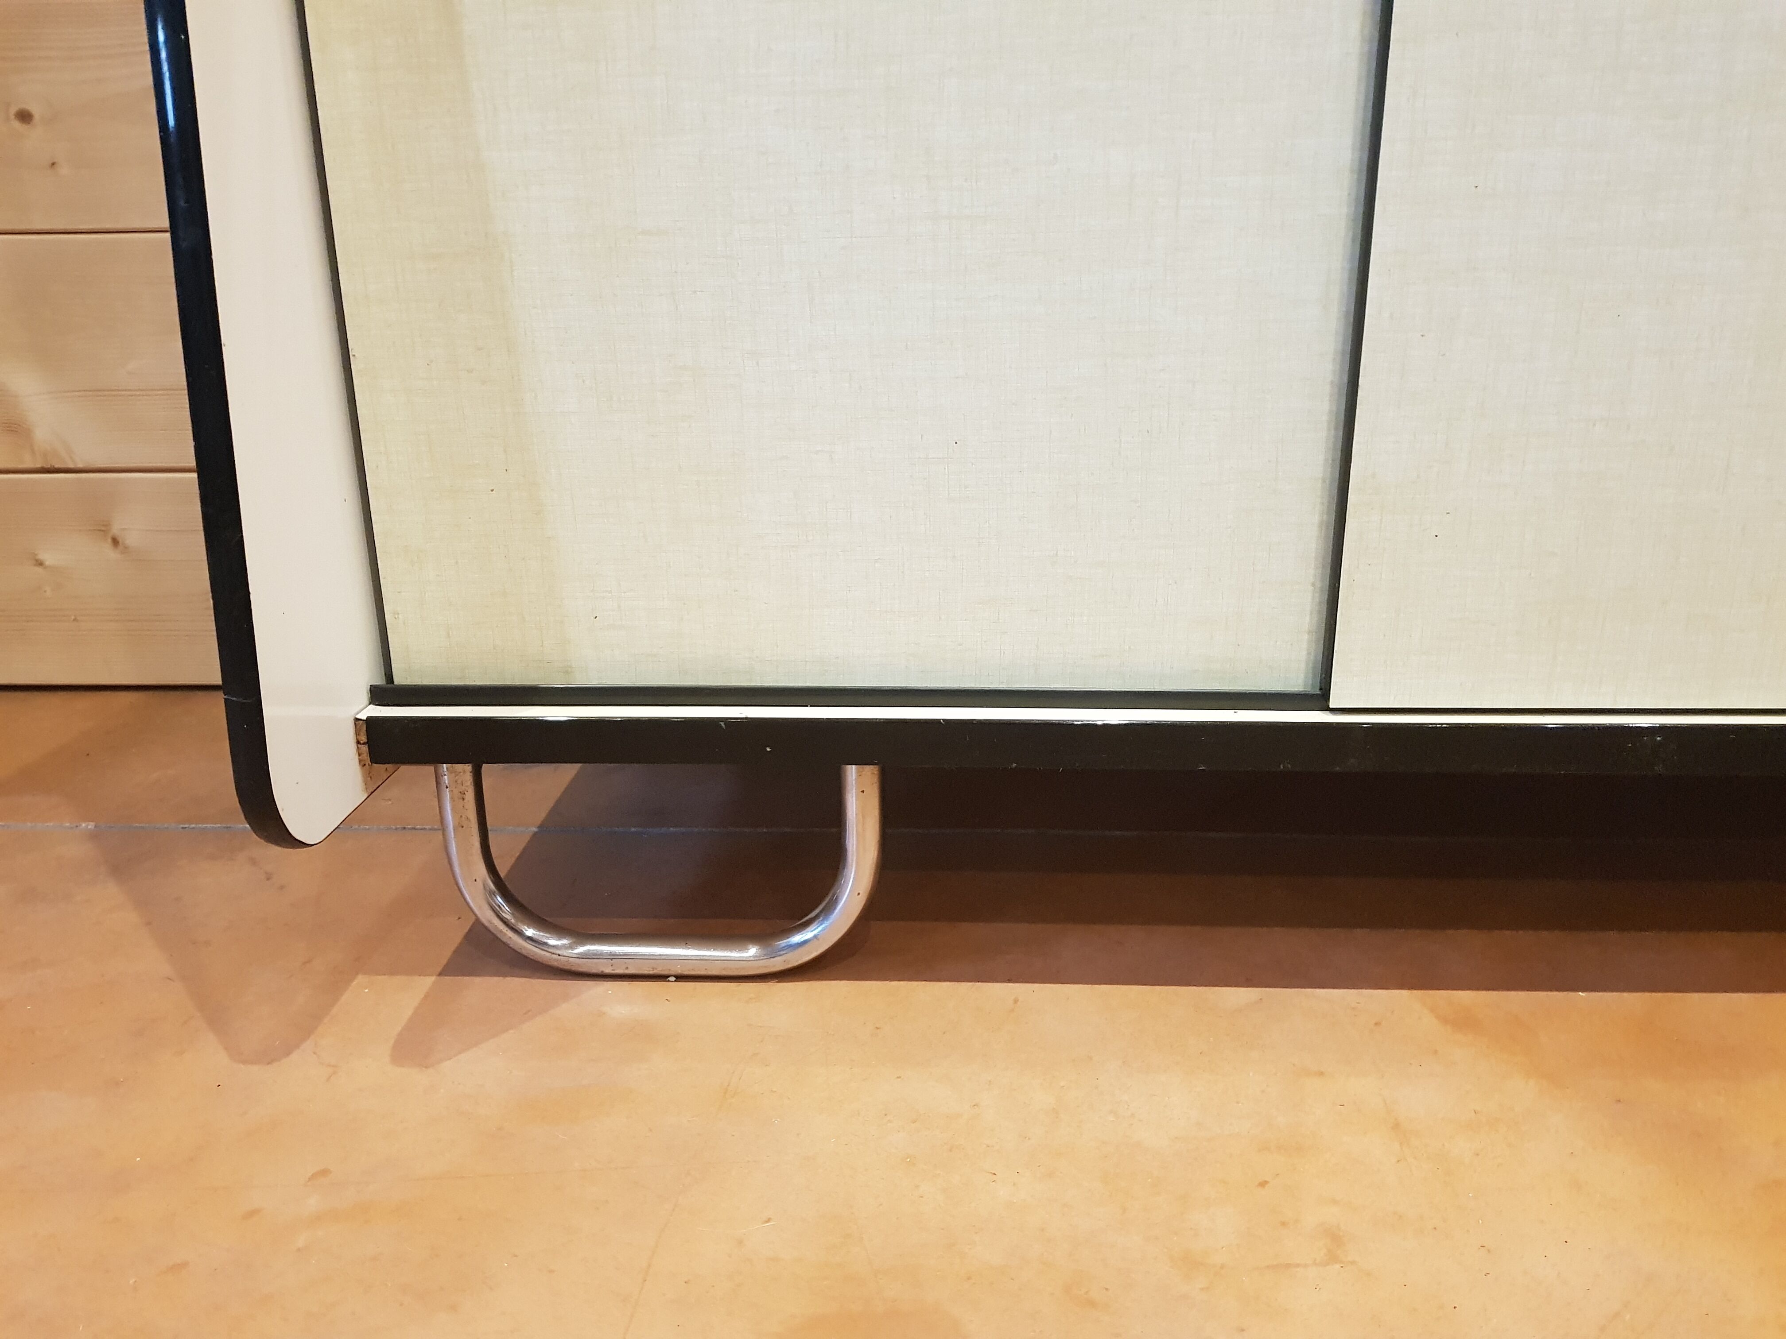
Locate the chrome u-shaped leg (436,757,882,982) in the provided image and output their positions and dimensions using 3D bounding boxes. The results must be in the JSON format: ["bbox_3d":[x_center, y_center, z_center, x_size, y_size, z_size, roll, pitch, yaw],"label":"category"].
[{"bbox_3d":[-0.131,0.111,0.769,0.252,0.142,0.025,0,17,2],"label":"chrome u-shaped leg"}]

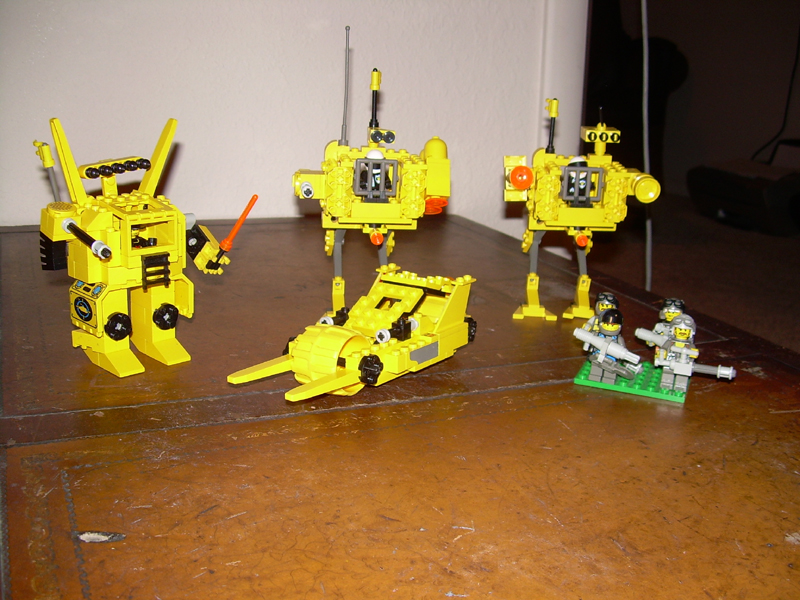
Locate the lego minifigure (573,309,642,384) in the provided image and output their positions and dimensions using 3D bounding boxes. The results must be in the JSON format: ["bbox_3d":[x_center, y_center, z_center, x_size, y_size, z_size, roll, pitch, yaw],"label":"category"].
[{"bbox_3d":[0.122,0.029,0.512,0.039,0.045,0.021,9,18,22],"label":"lego minifigure"}]

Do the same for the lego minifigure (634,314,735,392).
[{"bbox_3d":[0.165,0.033,0.503,0.052,0.046,0.022,9,18,22],"label":"lego minifigure"}]

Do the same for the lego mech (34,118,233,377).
[{"bbox_3d":[-0.155,-0.035,0.530,0.122,0.147,0.080,-14,23,-42],"label":"lego mech"}]

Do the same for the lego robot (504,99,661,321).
[{"bbox_3d":[0.122,-0.062,0.626,0.101,0.158,0.092,1,17,-2],"label":"lego robot"}]

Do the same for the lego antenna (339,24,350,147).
[{"bbox_3d":[-0.036,-0.139,0.575,0.007,0.076,0.007,2,17,-4],"label":"lego antenna"}]

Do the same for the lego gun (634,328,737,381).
[{"bbox_3d":[0.163,0.033,0.498,0.053,0.021,0.012,9,18,22],"label":"lego gun"}]

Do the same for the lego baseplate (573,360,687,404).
[{"bbox_3d":[0.144,0.047,0.536,0.064,0.005,0.048,9,18,22],"label":"lego baseplate"}]

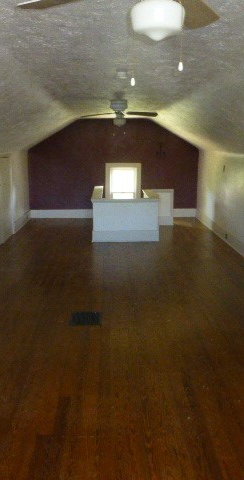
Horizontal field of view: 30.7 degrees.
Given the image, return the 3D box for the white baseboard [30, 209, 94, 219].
[{"bbox_3d":[-1.356,-0.594,10.227,1.480,0.195,0.025,0,12,-2],"label":"white baseboard"}]

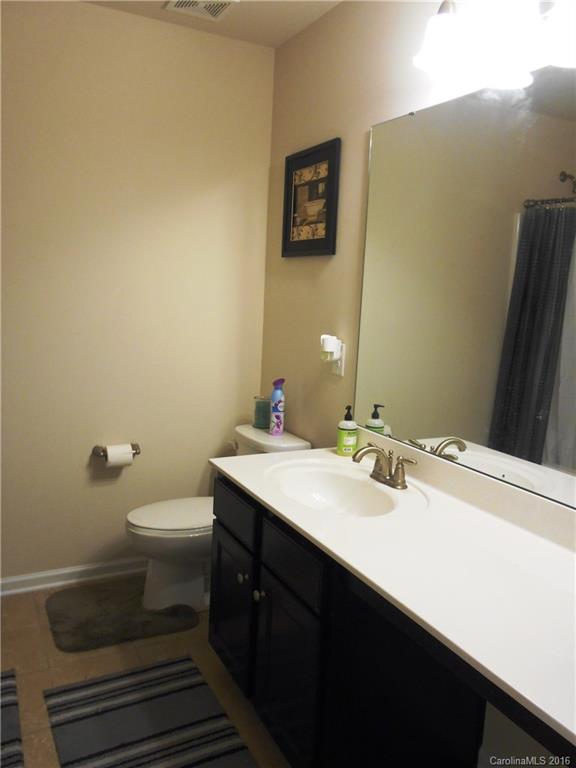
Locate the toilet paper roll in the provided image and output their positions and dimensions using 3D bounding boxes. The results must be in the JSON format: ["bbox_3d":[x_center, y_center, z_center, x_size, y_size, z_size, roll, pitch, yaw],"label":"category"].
[{"bbox_3d":[-0.743,0.319,2.552,0.107,0.096,0.096,-2,10,-29],"label":"toilet paper roll"}]

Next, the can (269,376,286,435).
[{"bbox_3d":[-0.043,0.106,2.581,0.058,0.240,0.058,3,9,0],"label":"can"}]

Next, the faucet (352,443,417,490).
[{"bbox_3d":[0.284,0.255,1.851,0.180,0.122,0.240,-2,10,-29],"label":"faucet"}]

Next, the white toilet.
[{"bbox_3d":[-0.325,0.586,2.502,0.735,0.705,0.430,-2,10,-29],"label":"white toilet"}]

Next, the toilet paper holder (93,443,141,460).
[{"bbox_3d":[-0.759,0.301,2.569,0.205,0.058,0.082,-2,10,-29],"label":"toilet paper holder"}]

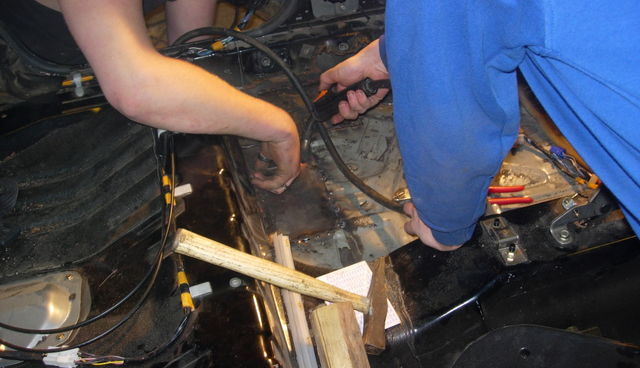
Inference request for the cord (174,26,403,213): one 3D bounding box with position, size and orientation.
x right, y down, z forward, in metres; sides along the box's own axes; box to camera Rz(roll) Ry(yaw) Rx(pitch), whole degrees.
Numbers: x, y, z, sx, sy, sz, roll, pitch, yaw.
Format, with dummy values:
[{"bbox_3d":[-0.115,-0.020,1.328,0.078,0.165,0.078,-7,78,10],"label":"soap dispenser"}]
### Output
[{"bbox_3d":[-0.054,-0.139,1.210,0.515,0.150,0.095,34,62,24],"label":"cord"}]

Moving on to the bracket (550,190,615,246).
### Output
[{"bbox_3d":[0.393,0.050,1.056,0.090,0.052,0.042,-14,55,-8],"label":"bracket"}]

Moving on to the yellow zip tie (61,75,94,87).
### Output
[{"bbox_3d":[-0.451,-0.192,1.306,0.063,0.011,0.012,-14,55,-8],"label":"yellow zip tie"}]

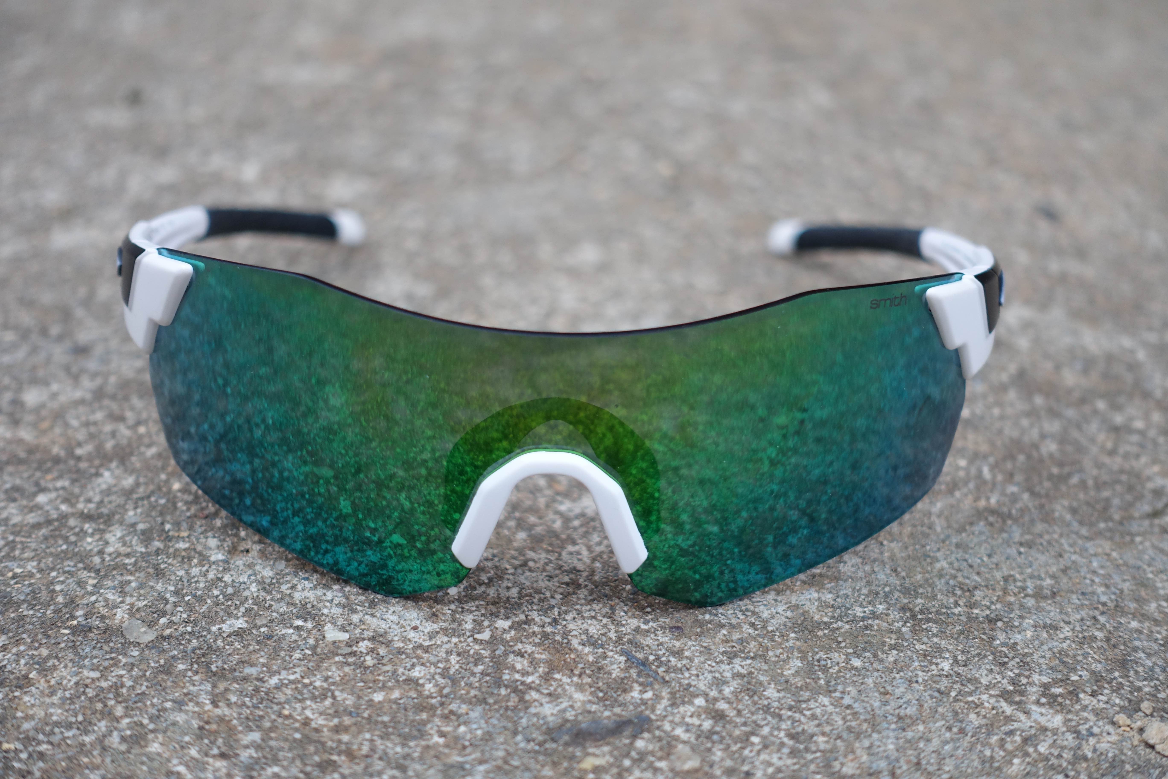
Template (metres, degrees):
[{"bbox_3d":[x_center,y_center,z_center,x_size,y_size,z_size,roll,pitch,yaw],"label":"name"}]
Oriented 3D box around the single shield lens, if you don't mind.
[{"bbox_3d":[-0.004,0.002,0.347,0.132,0.048,0.043,2,25,0],"label":"single shield lens"}]

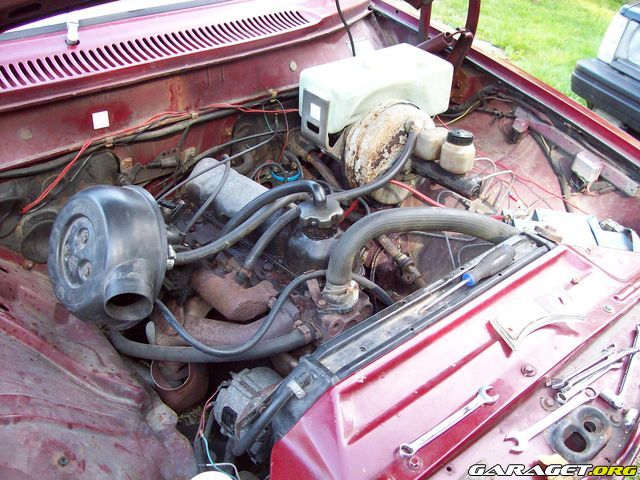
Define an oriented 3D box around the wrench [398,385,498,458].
[{"bbox_3d":[0.163,0.226,0.825,0.170,0.010,0.030,-20,44,-29],"label":"wrench"}]

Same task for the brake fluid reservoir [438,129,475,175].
[{"bbox_3d":[0.248,-0.160,1.200,0.061,0.068,0.061,0,37,0],"label":"brake fluid reservoir"}]

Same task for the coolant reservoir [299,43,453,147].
[{"bbox_3d":[0.118,-0.321,1.440,0.300,0.120,0.150,-21,42,-31],"label":"coolant reservoir"}]

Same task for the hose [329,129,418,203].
[{"bbox_3d":[0.100,-0.132,1.216,0.250,0.095,0.050,-24,43,-33],"label":"hose"}]

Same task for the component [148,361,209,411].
[{"bbox_3d":[-0.231,0.242,1.100,0.090,0.080,0.080,-12,39,-15],"label":"component"}]

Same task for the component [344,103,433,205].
[{"bbox_3d":[0.155,-0.175,1.384,0.210,0.210,0.110,-24,43,-33],"label":"component"}]

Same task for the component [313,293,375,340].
[{"bbox_3d":[0.035,0.116,1.000,0.075,0.050,0.060,-25,44,-29],"label":"component"}]

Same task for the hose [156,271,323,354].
[{"bbox_3d":[-0.121,0.110,0.985,0.250,0.090,0.055,-8,38,-10],"label":"hose"}]

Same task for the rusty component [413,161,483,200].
[{"bbox_3d":[0.237,-0.115,1.235,0.042,0.042,0.150,-25,37,-29],"label":"rusty component"}]

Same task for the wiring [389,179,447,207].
[{"bbox_3d":[0.184,-0.088,1.260,0.145,0.025,0.030,31,44,34],"label":"wiring"}]

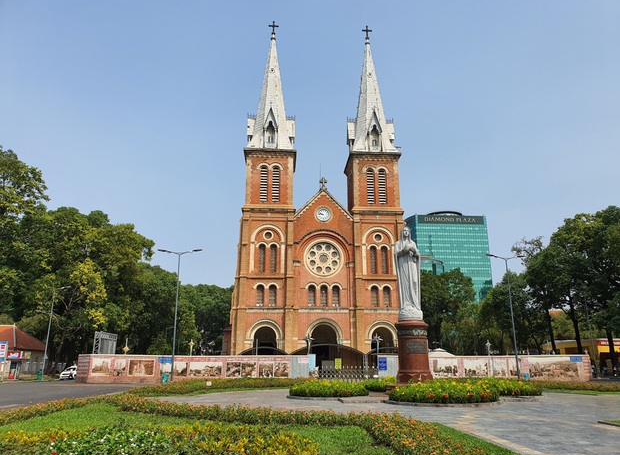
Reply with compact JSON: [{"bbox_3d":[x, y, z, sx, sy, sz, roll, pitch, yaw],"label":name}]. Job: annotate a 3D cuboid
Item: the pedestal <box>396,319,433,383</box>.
[{"bbox_3d":[4.847,5.733,21.657,1.650,2.820,1.650,1,-16,-4],"label":"pedestal"}]

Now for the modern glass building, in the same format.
[{"bbox_3d":[83.221,35.953,282.994,41.740,87.130,32.000,1,-16,-4],"label":"modern glass building"}]

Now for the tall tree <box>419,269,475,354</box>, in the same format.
[{"bbox_3d":[25.120,16.510,86.770,11.810,18.370,11.810,1,-16,-4],"label":"tall tree"}]

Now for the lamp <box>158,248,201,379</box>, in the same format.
[{"bbox_3d":[-11.145,7.028,38.536,3.880,10.940,0.400,0,-16,0],"label":"lamp"}]

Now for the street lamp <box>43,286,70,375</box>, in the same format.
[{"bbox_3d":[-22.980,9.449,42.010,1.720,8.280,0.350,0,-16,0],"label":"street lamp"}]

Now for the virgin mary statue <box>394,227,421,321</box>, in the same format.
[{"bbox_3d":[4.841,2.151,22.663,1.270,4.620,1.120,1,-16,-4],"label":"virgin mary statue"}]

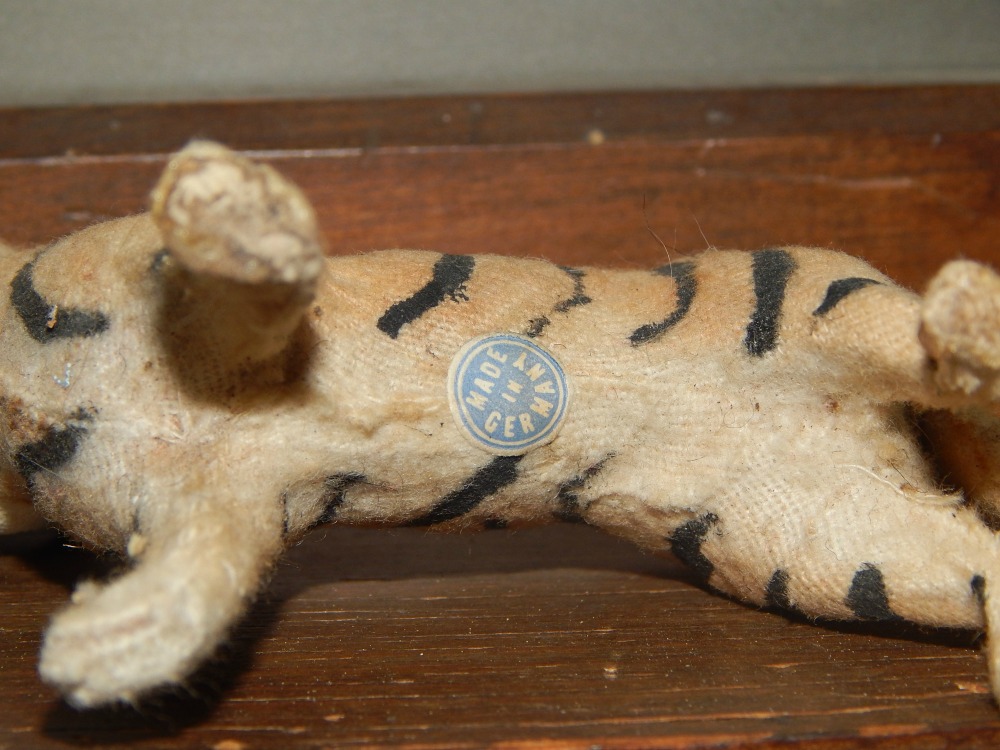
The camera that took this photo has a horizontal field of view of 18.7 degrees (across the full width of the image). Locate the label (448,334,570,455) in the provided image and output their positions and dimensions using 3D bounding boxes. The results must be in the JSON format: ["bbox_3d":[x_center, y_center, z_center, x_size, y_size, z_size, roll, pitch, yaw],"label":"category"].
[{"bbox_3d":[0.001,0.002,0.284,0.011,0.001,0.011,30,82,-2],"label":"label"}]

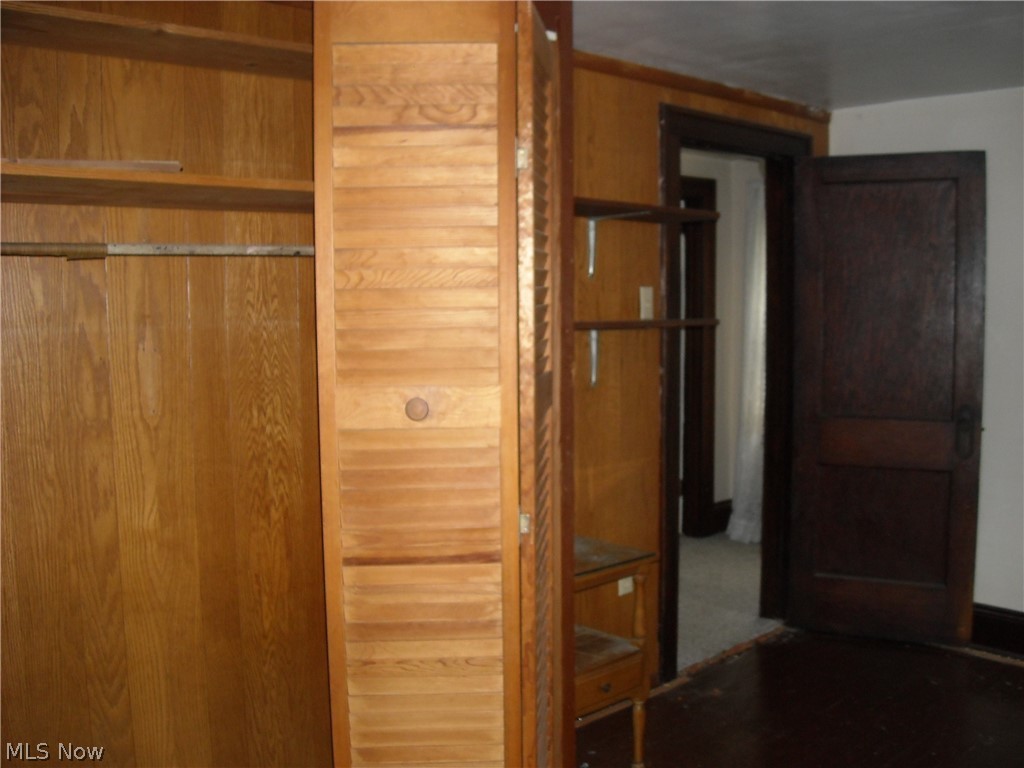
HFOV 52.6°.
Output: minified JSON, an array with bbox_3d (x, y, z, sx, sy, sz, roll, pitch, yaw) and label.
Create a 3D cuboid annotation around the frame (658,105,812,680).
[{"bbox_3d":[0.867,0.029,4.130,1.020,2.100,0.140,-5,6,-44],"label":"frame"}]

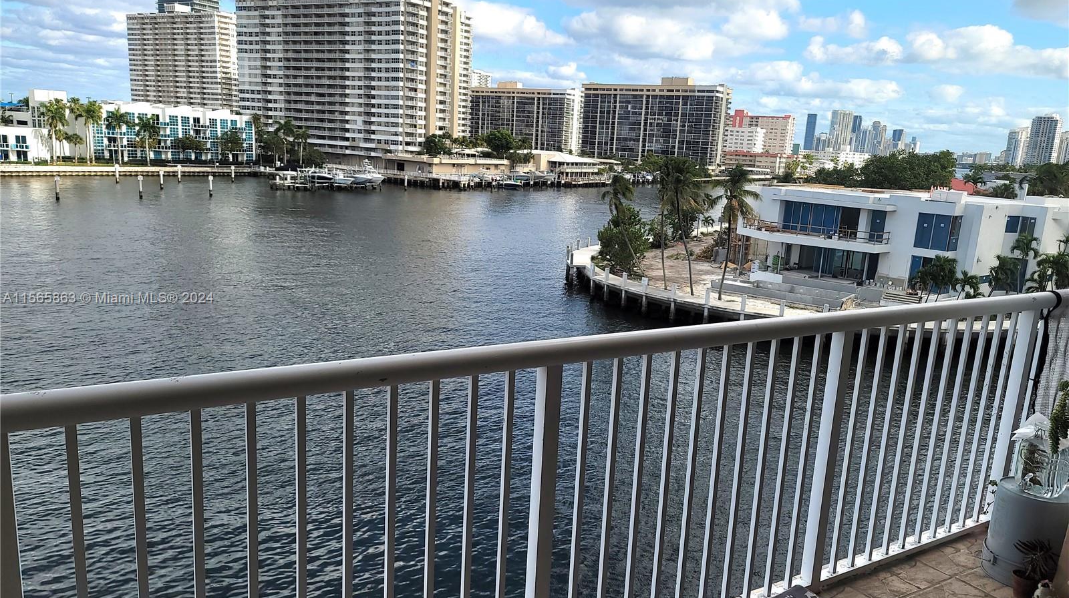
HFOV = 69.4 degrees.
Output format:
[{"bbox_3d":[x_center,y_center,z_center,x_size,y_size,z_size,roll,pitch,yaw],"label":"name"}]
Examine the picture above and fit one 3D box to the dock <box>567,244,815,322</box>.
[{"bbox_3d":[11.017,-1.899,78.831,11.500,2.300,38.000,-2,13,-23],"label":"dock"}]

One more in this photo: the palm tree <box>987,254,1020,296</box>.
[{"bbox_3d":[43.718,-1.830,71.973,3.000,4.758,2.900,3,12,0],"label":"palm tree"}]

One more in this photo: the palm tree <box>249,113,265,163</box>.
[{"bbox_3d":[-81.862,-47.389,228.276,4.500,15.254,4.500,3,12,0],"label":"palm tree"}]

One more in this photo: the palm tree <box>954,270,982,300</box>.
[{"bbox_3d":[39.344,-1.020,70.144,2.600,3.486,2.600,3,12,0],"label":"palm tree"}]

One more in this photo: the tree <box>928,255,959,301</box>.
[{"bbox_3d":[36.528,-1.589,68.981,2.900,4.790,2.800,3,12,0],"label":"tree"}]

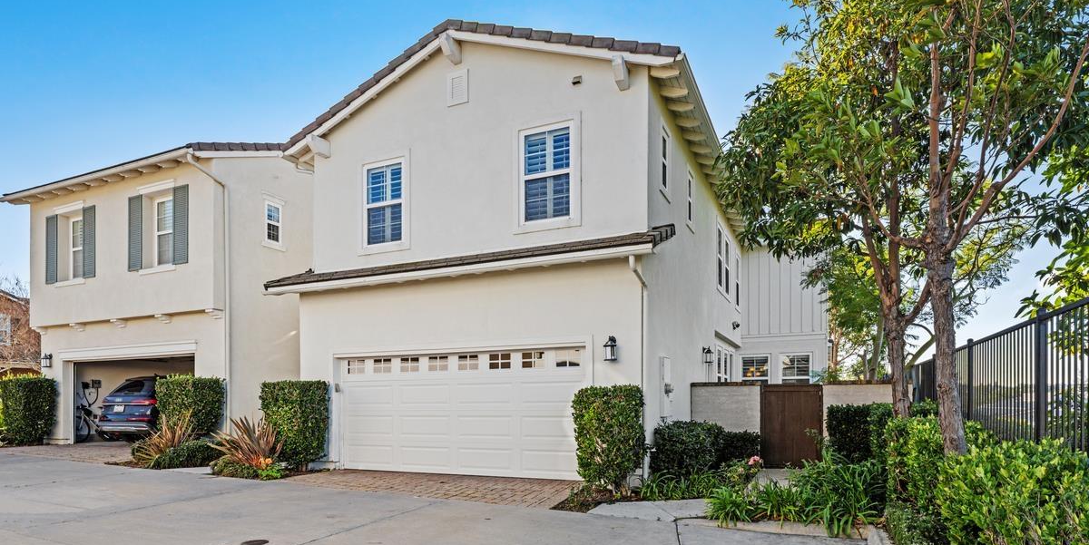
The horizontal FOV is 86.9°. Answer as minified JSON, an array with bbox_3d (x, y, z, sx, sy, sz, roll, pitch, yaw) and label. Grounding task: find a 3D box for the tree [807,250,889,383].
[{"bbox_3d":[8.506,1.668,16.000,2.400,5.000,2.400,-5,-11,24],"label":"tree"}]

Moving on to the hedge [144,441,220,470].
[{"bbox_3d":[-6.988,3.507,11.100,1.200,0.500,0.900,-5,-11,24],"label":"hedge"}]

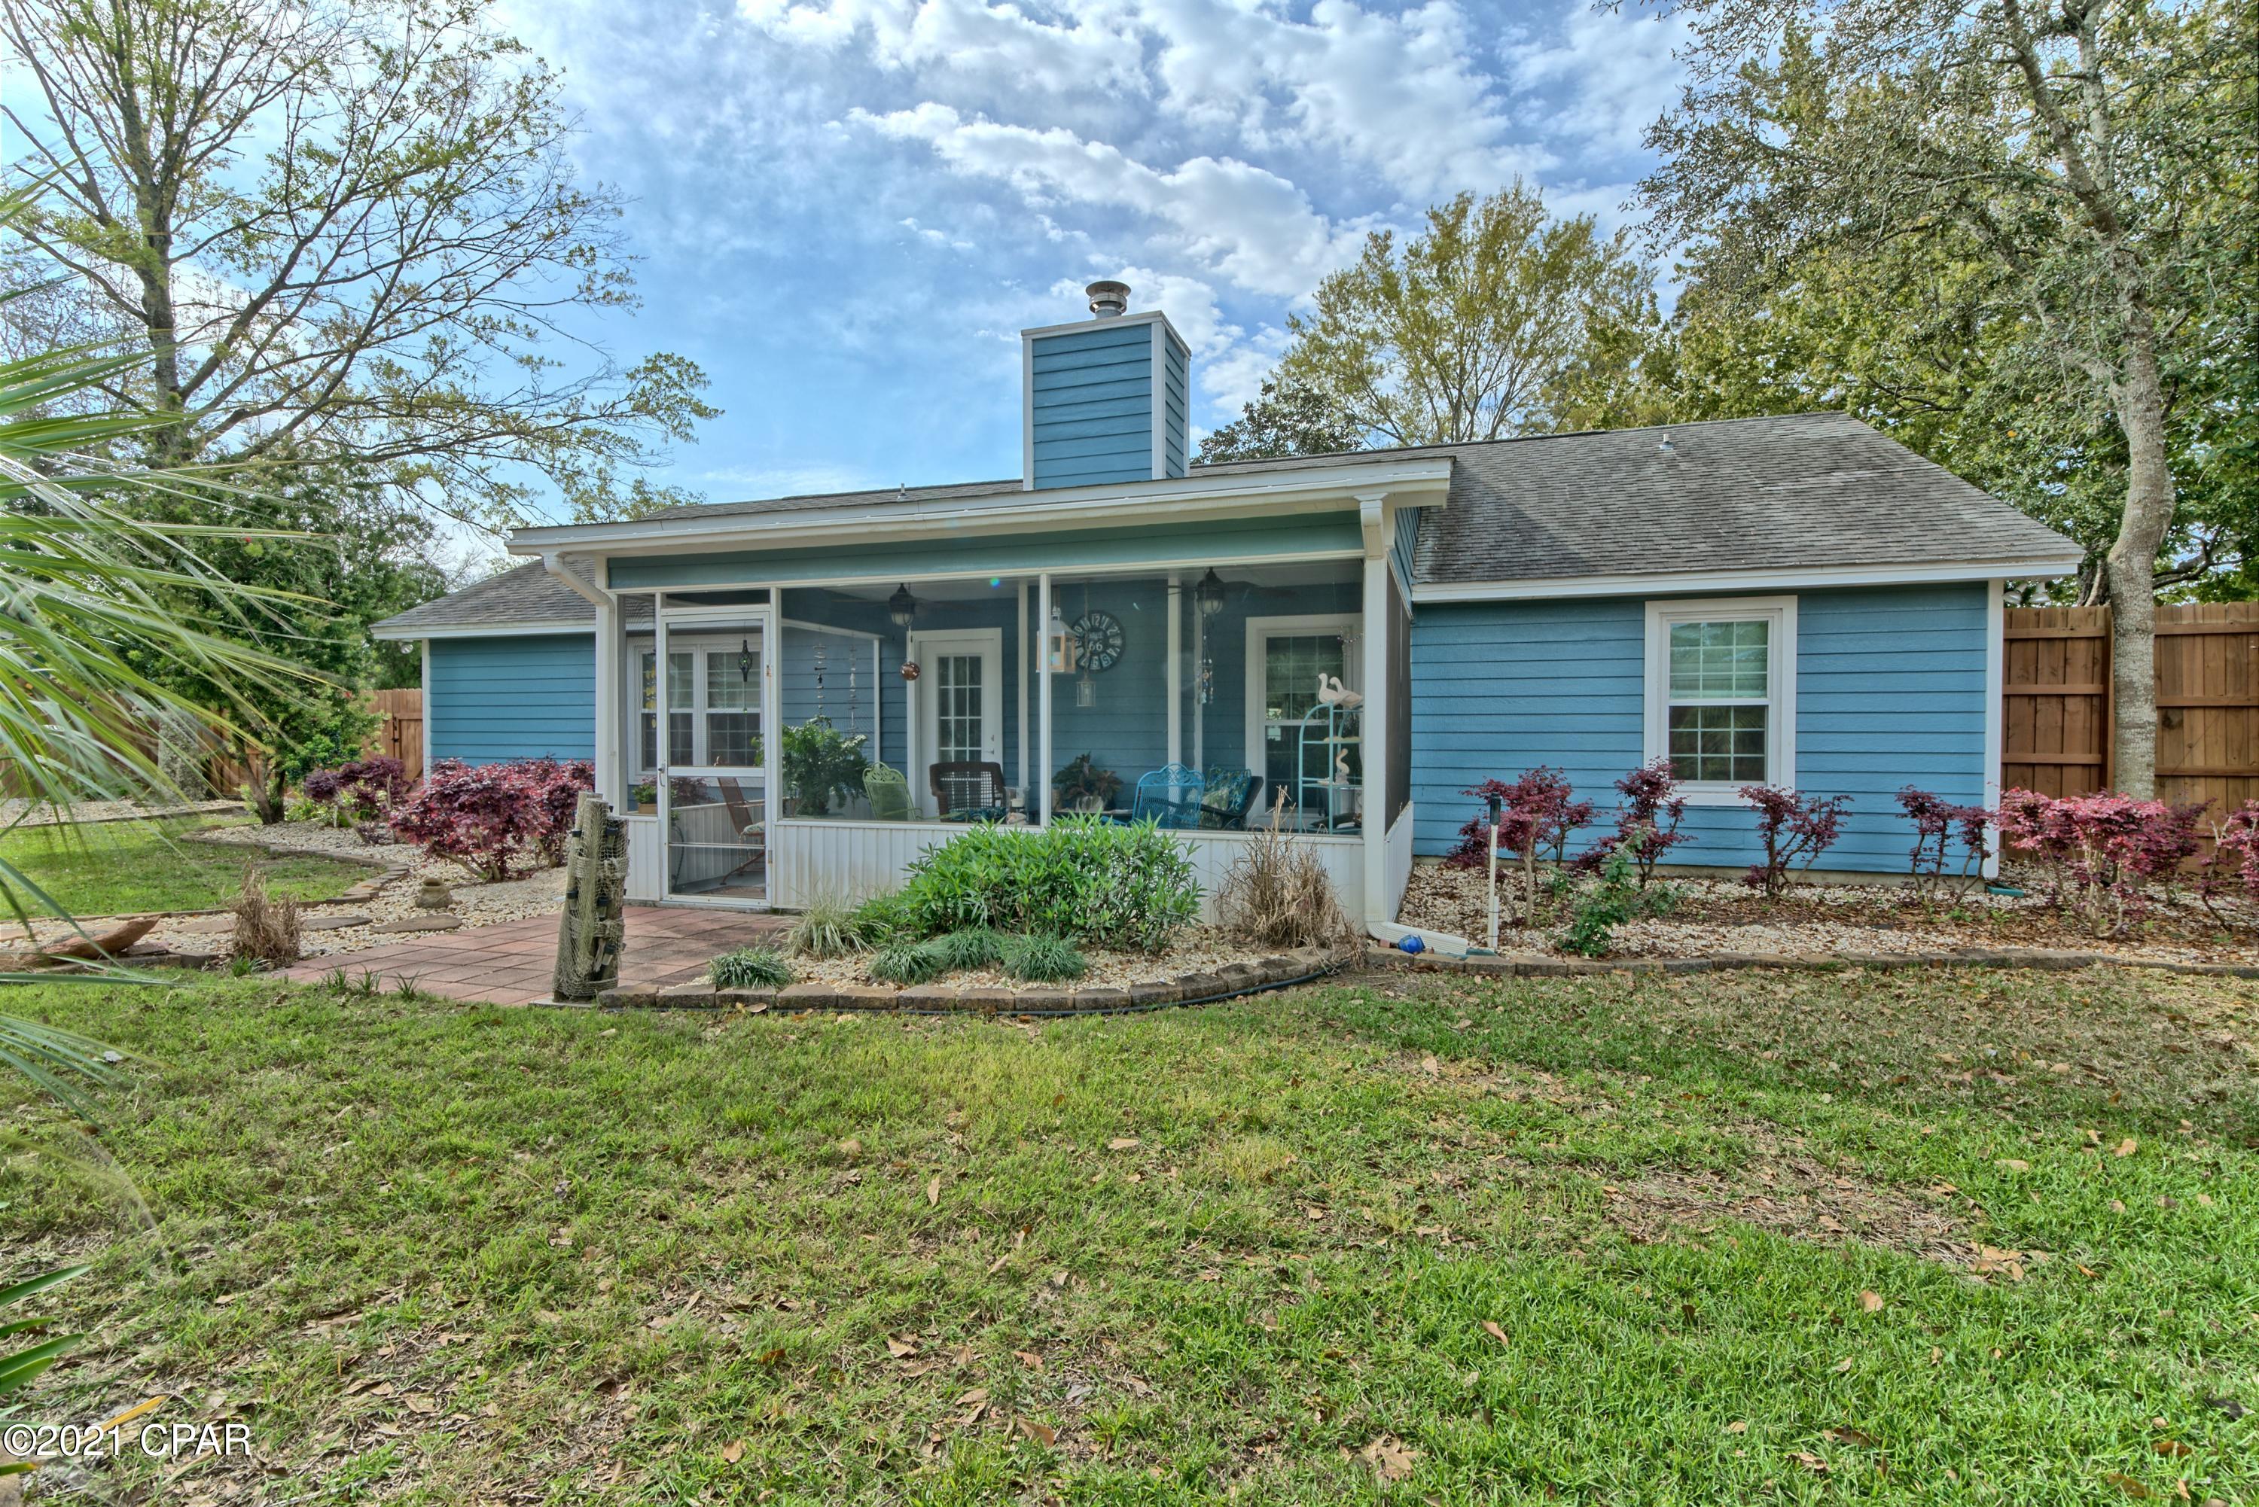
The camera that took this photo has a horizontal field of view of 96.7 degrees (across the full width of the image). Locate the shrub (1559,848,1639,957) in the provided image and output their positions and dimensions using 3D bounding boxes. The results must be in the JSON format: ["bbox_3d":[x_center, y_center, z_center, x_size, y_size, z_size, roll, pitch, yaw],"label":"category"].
[{"bbox_3d":[2.590,0.784,5.550,0.410,0.580,0.410,1,1,25],"label":"shrub"}]

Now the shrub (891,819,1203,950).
[{"bbox_3d":[-0.457,0.710,5.720,1.620,0.700,0.900,0,1,18],"label":"shrub"}]

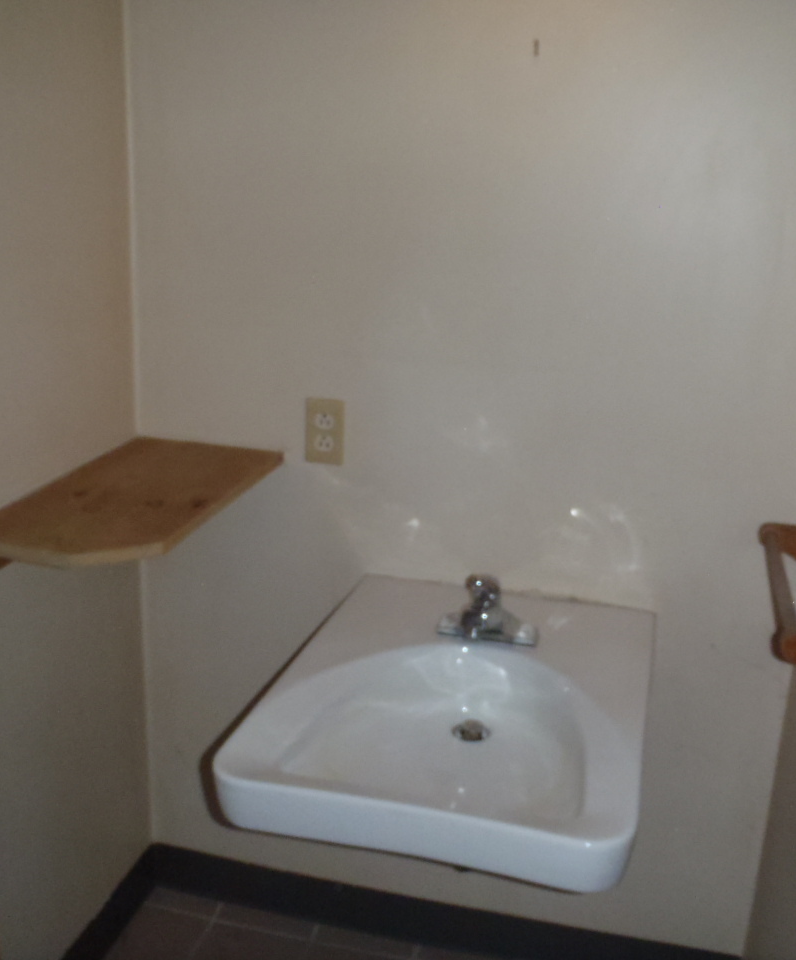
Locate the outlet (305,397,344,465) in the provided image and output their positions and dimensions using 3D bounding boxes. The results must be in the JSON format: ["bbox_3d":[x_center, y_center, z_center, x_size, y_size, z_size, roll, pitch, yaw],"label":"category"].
[{"bbox_3d":[-0.128,-0.083,1.787,0.070,0.115,0.008,6,17,13],"label":"outlet"}]

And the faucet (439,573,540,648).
[{"bbox_3d":[0.133,0.199,1.565,0.157,0.118,0.165,6,17,13],"label":"faucet"}]

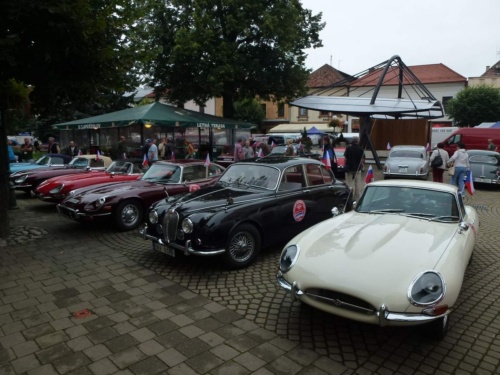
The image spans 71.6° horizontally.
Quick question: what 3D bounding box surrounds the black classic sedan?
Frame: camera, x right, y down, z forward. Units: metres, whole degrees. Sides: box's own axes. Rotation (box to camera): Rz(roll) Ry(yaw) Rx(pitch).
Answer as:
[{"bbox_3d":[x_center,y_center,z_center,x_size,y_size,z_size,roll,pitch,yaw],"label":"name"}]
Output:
[{"bbox_3d":[0.371,0.183,6.288,1.700,1.460,4.580,7,11,42],"label":"black classic sedan"}]

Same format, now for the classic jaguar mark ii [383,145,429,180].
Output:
[{"bbox_3d":[6.913,-1.060,15.248,1.700,1.460,4.580,4,9,27],"label":"classic jaguar mark ii"}]

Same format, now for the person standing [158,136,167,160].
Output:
[{"bbox_3d":[-3.394,-0.988,13.693,0.340,1.770,0.480,4,9,30],"label":"person standing"}]

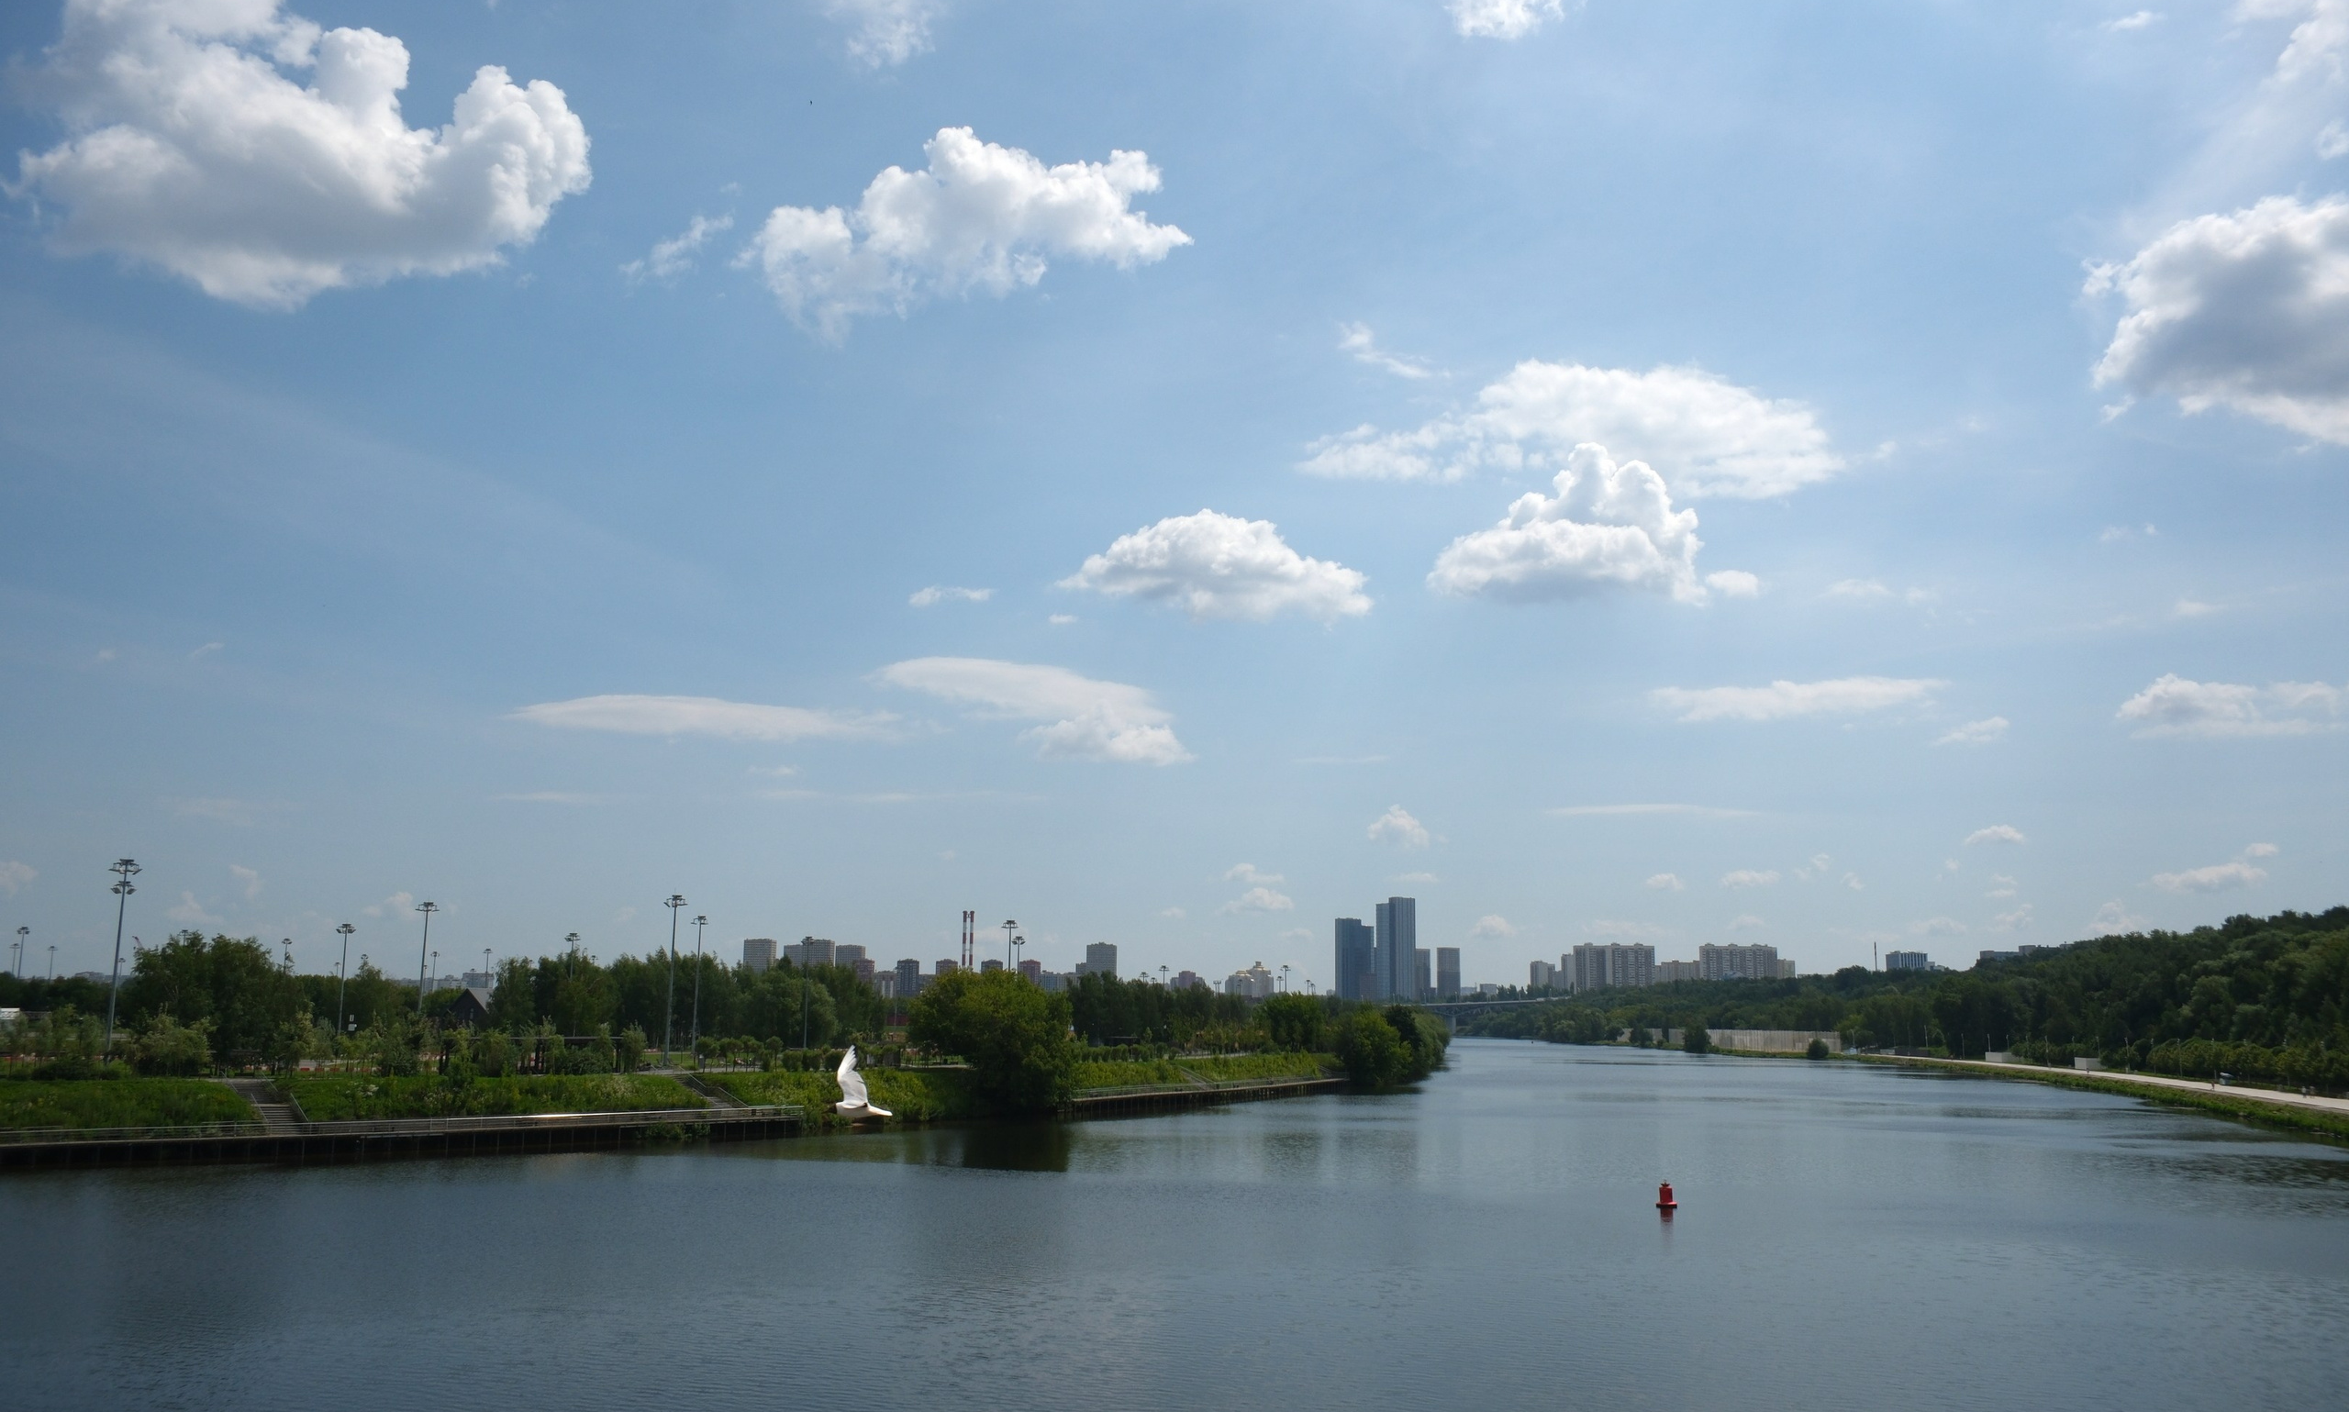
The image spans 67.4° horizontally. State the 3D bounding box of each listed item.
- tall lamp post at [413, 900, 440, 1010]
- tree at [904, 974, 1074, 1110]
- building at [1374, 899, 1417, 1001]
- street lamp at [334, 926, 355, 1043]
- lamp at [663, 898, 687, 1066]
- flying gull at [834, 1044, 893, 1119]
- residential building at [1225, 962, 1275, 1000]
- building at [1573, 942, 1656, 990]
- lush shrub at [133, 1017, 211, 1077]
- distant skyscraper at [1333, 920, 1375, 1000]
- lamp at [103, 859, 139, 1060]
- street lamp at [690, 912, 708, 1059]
[{"bbox_3d":[-98.486,36.012,230.672,2.900,20.700,2.900,4,-11,-22],"label":"tall lamp post"},{"bbox_3d":[-24.651,45.424,237.813,22.790,19.322,19.000,1,-10,-6],"label":"tree"},{"bbox_3d":[277.025,312.186,2187.183,50.417,148.000,38.000,-1,-10,7],"label":"building"},{"bbox_3d":[-137.597,46.458,290.977,3.000,20.700,3.000,5,-11,-25],"label":"street lamp"},{"bbox_3d":[-61.415,33.483,215.435,2.700,20.700,2.700,3,-10,-15],"label":"lamp"},{"bbox_3d":[-1.819,2.198,10.300,0.360,0.430,0.600,0,-10,0],"label":"flying gull"},{"bbox_3d":[85.830,320.016,1994.977,55.208,58.000,40.000,0,-10,2],"label":"residential building"},{"bbox_3d":[474.423,287.627,1894.285,88.073,66.000,28.000,-2,-10,14],"label":"building"},{"bbox_3d":[-99.335,33.702,174.636,8.186,6.094,6.500,6,-11,-29],"label":"lush shrub"},{"bbox_3d":[225.509,325.717,2189.435,50.417,122.000,38.000,-1,-10,6],"label":"distant skyscraper"},{"bbox_3d":[-126.786,30.589,210.878,3.800,24.300,3.800,6,-12,-30],"label":"lamp"},{"bbox_3d":[-70.540,41.460,261.008,2.500,20.700,2.500,3,-10,-15],"label":"street lamp"}]

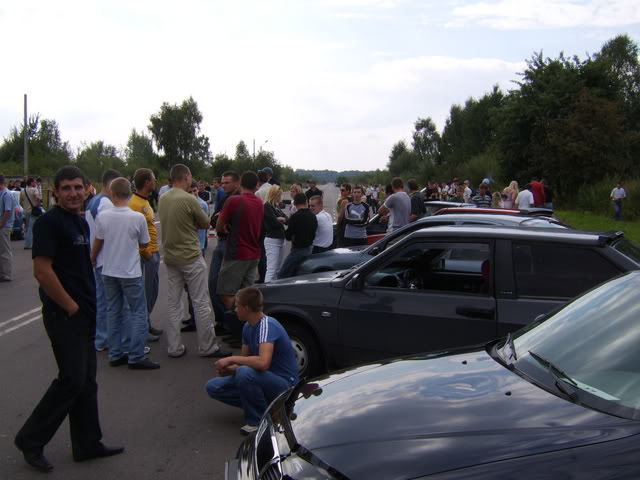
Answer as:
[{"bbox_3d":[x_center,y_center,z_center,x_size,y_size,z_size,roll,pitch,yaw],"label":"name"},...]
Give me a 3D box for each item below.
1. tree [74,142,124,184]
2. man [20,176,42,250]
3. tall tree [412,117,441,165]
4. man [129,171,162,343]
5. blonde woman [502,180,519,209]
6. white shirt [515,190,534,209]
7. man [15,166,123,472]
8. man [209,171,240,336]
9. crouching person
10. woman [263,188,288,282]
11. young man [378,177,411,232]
[{"bbox_3d":[-21.195,-6.763,55.283,4.800,5.600,4.600,1,6,0],"label":"tree"},{"bbox_3d":[-7.036,-0.669,13.913,0.520,1.700,0.400,5,7,33],"label":"man"},{"bbox_3d":[19.879,-15.862,106.974,5.800,14.500,5.500,0,5,0],"label":"tall tree"},{"bbox_3d":[-1.857,0.160,6.083,0.400,1.790,0.520,0,6,-12],"label":"man"},{"bbox_3d":[5.408,-0.842,16.385,0.460,1.680,0.360,1,6,5],"label":"blonde woman"},{"bbox_3d":[5.888,-1.080,16.500,0.540,0.720,0.320,3,6,18],"label":"white shirt"},{"bbox_3d":[-1.512,0.462,3.460,0.620,1.780,0.560,3,6,28],"label":"man"},{"bbox_3d":[-1.048,0.159,6.206,0.400,1.790,0.520,-4,8,-41],"label":"man"},{"bbox_3d":[-0.474,0.814,4.026,0.740,0.970,0.560,-3,6,-25],"label":"crouching person"},{"bbox_3d":[-0.733,-0.047,9.439,0.400,1.650,0.460,1,6,7],"label":"woman"},{"bbox_3d":[1.231,-0.112,9.409,0.520,1.780,0.420,-4,8,-40],"label":"young man"}]

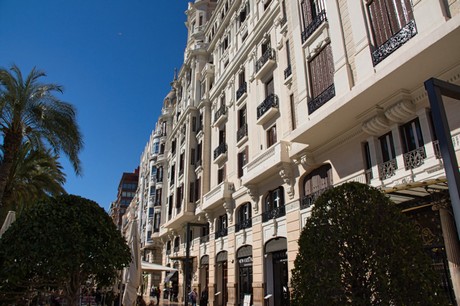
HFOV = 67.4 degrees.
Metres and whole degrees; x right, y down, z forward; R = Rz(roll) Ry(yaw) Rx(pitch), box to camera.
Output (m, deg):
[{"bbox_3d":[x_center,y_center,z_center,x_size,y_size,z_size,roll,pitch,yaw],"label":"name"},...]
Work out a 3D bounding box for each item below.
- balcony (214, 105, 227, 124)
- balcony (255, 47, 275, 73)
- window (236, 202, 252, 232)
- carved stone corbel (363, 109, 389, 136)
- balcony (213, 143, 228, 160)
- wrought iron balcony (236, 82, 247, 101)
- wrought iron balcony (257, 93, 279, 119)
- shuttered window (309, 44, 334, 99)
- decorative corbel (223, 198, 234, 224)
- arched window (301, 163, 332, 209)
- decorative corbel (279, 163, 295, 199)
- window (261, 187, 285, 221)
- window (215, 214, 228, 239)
[{"bbox_3d":[-0.783,-3.506,31.651,0.551,1.060,2.120,9,-24,-21],"label":"balcony"},{"bbox_3d":[2.516,-6.389,24.515,0.551,1.060,2.014,9,-24,-21],"label":"balcony"},{"bbox_3d":[1.026,4.707,25.109,0.280,1.806,2.646,9,-23,-21],"label":"window"},{"bbox_3d":[5.870,-1.223,13.798,0.689,0.795,0.774,9,-24,-21],"label":"carved stone corbel"},{"bbox_3d":[-0.772,-0.075,30.239,0.551,0.954,2.067,9,-24,-21],"label":"balcony"},{"bbox_3d":[1.091,-4.935,28.141,0.320,1.000,1.750,9,-23,-21],"label":"wrought iron balcony"},{"bbox_3d":[2.526,-2.983,23.113,0.551,1.007,2.067,9,-24,-21],"label":"wrought iron balcony"},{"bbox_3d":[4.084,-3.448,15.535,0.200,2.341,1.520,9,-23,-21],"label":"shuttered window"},{"bbox_3d":[-0.159,4.468,26.629,0.721,2.014,0.636,9,-24,-21],"label":"decorative corbel"},{"bbox_3d":[4.445,1.740,17.539,0.297,1.791,2.851,9,-24,-21],"label":"arched window"},{"bbox_3d":[3.227,1.604,19.605,0.560,2.100,0.420,9,-23,-21],"label":"decorative corbel"},{"bbox_3d":[2.700,3.225,21.381,0.280,1.806,2.646,9,-23,-21],"label":"window"},{"bbox_3d":[-0.640,6.181,28.819,0.280,1.806,2.646,9,-23,-21],"label":"window"}]

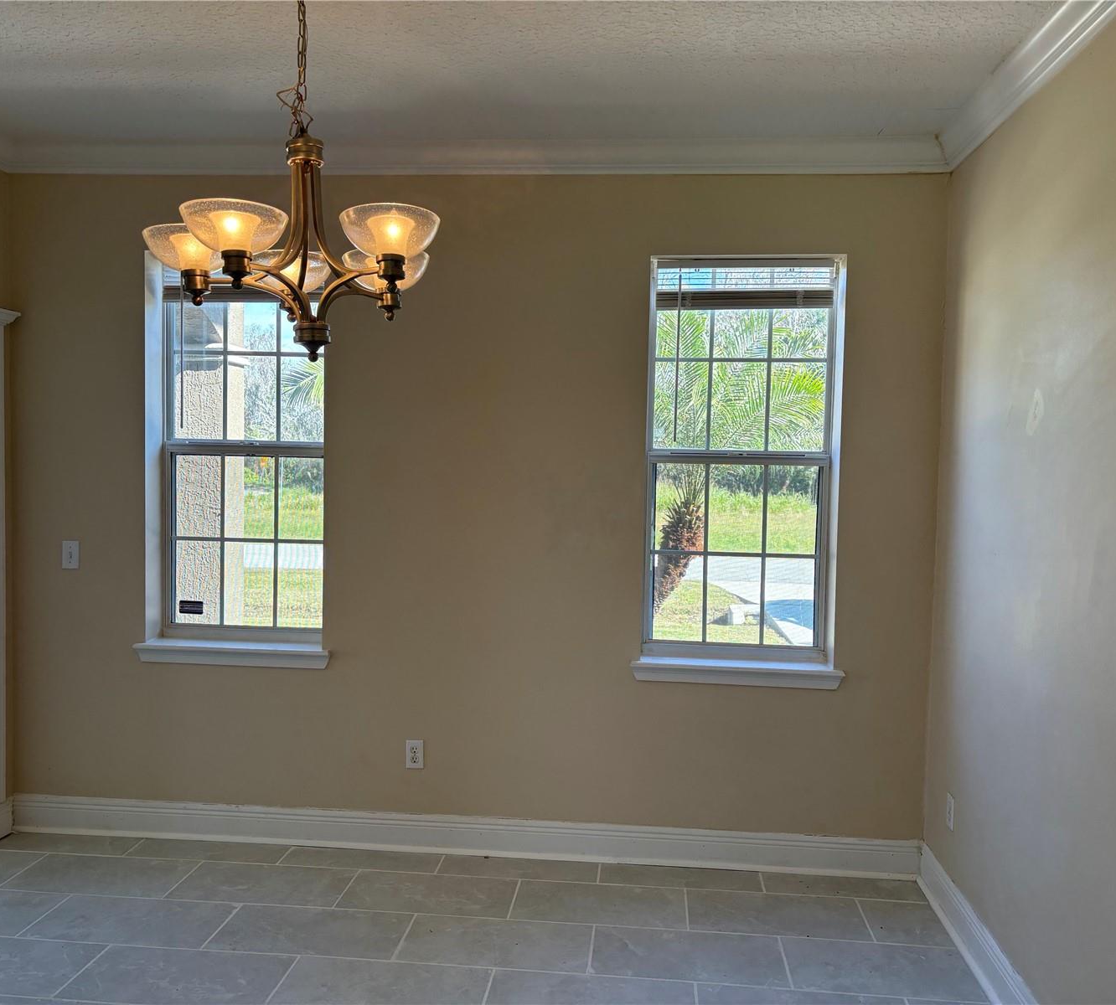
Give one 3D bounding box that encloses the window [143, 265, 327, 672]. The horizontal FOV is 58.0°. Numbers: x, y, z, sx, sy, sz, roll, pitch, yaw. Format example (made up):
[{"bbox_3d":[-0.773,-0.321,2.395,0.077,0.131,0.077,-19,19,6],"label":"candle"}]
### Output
[{"bbox_3d":[-1.267,-0.169,4.010,0.775,1.620,0.190,1,3,5],"label":"window"}]

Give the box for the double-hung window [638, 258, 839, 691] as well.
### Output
[{"bbox_3d":[0.701,-0.119,3.846,0.775,1.620,0.190,1,3,5],"label":"double-hung window"}]

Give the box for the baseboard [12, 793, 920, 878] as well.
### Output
[{"bbox_3d":[-0.429,1.322,3.987,3.633,0.148,0.028,1,3,5],"label":"baseboard"}]

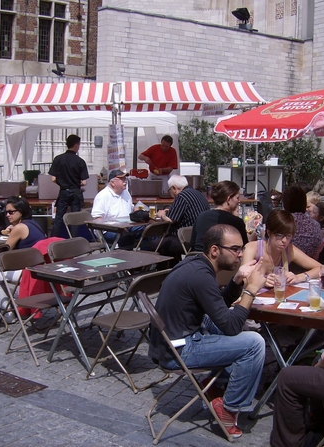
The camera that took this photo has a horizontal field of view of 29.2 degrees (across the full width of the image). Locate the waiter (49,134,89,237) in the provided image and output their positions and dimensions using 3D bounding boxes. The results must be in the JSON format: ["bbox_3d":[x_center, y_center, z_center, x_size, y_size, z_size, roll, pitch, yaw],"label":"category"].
[{"bbox_3d":[-1.275,-0.308,8.529,0.540,1.810,0.320,2,7,12],"label":"waiter"}]

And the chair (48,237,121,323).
[{"bbox_3d":[-0.688,0.551,5.686,0.490,0.800,0.460,6,10,38],"label":"chair"}]

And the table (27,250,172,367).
[{"bbox_3d":[-0.468,0.683,4.972,0.620,0.740,1.100,6,9,37],"label":"table"}]

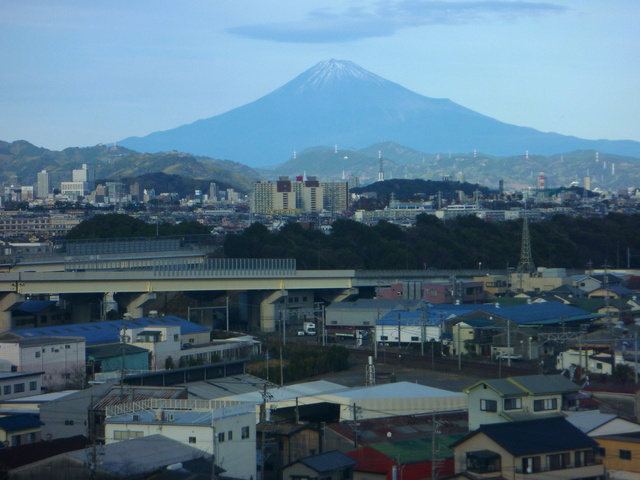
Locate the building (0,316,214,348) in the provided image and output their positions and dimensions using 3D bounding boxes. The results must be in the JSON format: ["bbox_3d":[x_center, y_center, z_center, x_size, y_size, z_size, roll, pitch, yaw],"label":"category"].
[{"bbox_3d":[-39.440,18.760,416.340,17.500,8.400,53.000,0,1,26],"label":"building"}]

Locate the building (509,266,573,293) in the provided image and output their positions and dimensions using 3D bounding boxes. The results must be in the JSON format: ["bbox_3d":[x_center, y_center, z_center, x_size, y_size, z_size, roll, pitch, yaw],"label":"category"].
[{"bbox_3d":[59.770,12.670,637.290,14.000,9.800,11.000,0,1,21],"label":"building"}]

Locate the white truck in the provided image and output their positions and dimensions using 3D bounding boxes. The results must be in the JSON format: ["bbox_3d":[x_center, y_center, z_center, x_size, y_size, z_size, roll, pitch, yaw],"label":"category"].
[{"bbox_3d":[-2.060,19.470,518.370,2.000,2.900,5.200,-1,1,-12],"label":"white truck"}]

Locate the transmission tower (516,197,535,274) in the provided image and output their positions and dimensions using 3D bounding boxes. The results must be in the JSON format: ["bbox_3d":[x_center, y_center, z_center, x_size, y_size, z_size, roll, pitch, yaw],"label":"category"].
[{"bbox_3d":[55.590,-0.790,640.080,4.100,20.800,4.100,0,1,20],"label":"transmission tower"}]

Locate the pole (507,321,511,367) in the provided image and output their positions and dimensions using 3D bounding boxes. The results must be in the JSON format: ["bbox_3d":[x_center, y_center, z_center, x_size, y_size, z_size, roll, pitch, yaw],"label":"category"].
[{"bbox_3d":[33.030,18.160,415.350,0.350,8.100,0.350,-1,1,6],"label":"pole"}]

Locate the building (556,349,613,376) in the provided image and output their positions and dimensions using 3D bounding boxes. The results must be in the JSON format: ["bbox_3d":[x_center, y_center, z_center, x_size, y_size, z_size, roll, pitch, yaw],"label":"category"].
[{"bbox_3d":[44.470,20.130,394.380,8.300,4.000,5.200,0,1,35],"label":"building"}]

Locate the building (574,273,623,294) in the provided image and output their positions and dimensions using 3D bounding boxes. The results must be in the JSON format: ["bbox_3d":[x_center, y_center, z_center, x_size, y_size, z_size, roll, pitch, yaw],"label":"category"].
[{"bbox_3d":[73.730,13.960,625.320,8.200,8.200,10.000,0,1,37],"label":"building"}]

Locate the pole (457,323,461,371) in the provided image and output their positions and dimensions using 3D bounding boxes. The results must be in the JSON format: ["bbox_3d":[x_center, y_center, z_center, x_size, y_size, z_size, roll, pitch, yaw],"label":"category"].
[{"bbox_3d":[23.900,18.370,408.350,0.350,8.300,0.350,-1,1,6],"label":"pole"}]

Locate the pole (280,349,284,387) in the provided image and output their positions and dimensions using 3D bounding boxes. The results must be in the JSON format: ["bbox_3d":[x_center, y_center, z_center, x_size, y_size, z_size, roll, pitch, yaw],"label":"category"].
[{"bbox_3d":[-5.380,19.480,340.350,0.300,7.800,0.300,-1,1,6],"label":"pole"}]

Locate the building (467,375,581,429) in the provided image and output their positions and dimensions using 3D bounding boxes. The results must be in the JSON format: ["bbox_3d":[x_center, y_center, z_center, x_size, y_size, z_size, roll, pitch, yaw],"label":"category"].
[{"bbox_3d":[23.780,20.030,273.860,11.200,7.800,7.800,-1,1,-32],"label":"building"}]

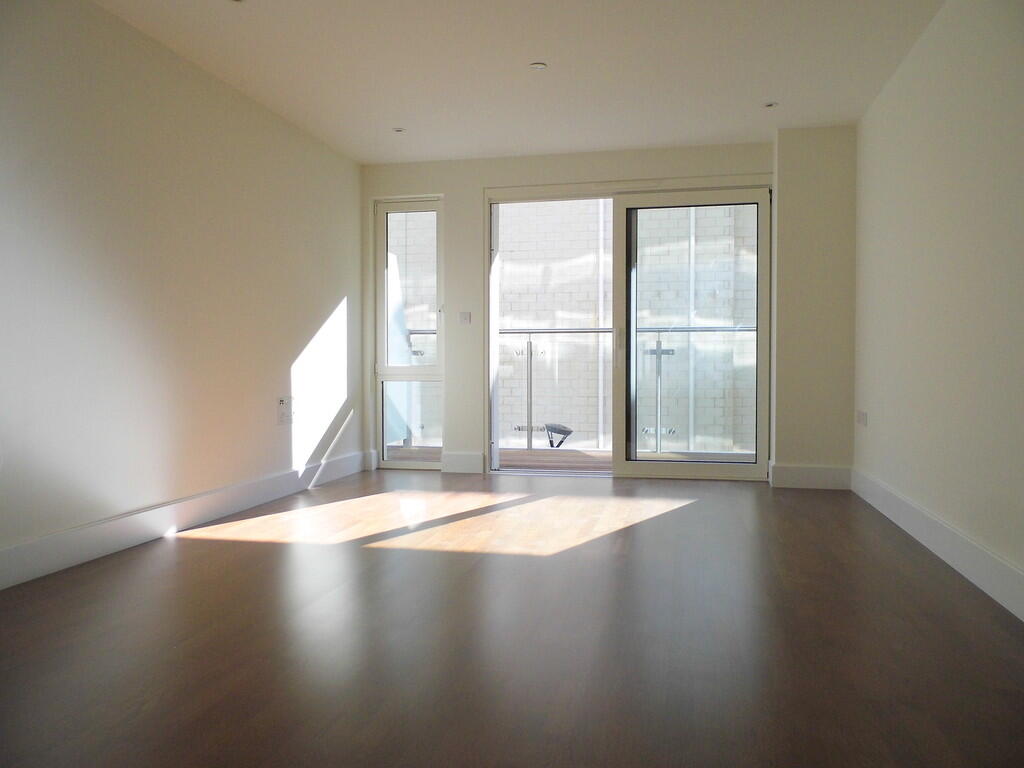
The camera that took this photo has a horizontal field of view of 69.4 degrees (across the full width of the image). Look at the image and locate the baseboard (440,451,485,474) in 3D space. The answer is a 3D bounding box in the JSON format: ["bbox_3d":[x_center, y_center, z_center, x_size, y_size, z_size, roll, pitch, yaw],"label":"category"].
[{"bbox_3d":[-0.379,0.604,5.694,0.336,0.160,0.025,0,2,13],"label":"baseboard"}]

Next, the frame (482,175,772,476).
[{"bbox_3d":[0.807,-0.390,5.439,2.079,2.160,0.130,0,2,13],"label":"frame"}]

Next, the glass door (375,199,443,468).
[{"bbox_3d":[-0.810,-0.380,5.854,0.554,2.120,0.090,0,2,13],"label":"glass door"}]

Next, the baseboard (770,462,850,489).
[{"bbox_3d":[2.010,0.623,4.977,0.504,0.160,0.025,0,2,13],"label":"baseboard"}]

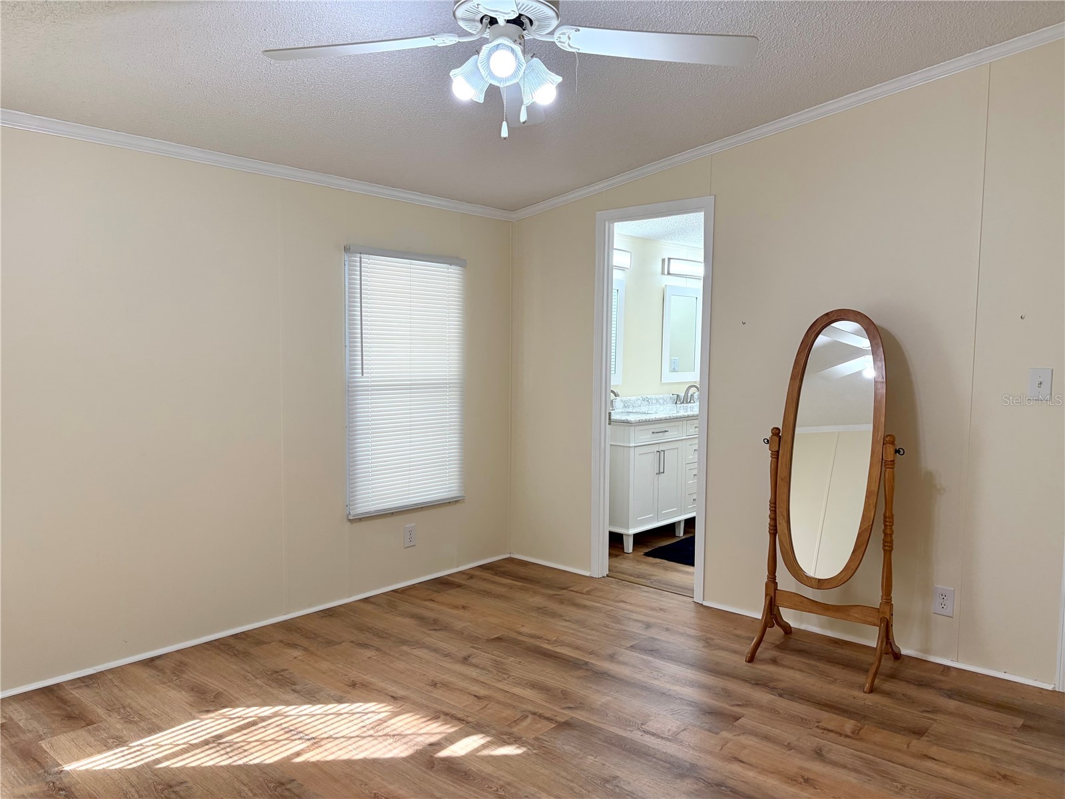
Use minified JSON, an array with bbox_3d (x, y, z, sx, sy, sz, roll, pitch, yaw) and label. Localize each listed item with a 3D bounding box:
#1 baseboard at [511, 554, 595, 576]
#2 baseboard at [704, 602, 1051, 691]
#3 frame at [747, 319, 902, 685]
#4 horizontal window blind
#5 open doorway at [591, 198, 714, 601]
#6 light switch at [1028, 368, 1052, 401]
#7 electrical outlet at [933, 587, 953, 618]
[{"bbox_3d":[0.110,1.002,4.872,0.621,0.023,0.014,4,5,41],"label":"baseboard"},{"bbox_3d":[1.476,1.098,3.662,1.547,0.023,0.014,4,5,41],"label":"baseboard"},{"bbox_3d":[1.261,0.369,3.393,0.599,1.507,0.499,4,5,38],"label":"frame"},{"bbox_3d":[-0.672,-0.093,4.339,0.050,1.383,0.828,4,5,41],"label":"horizontal window blind"},{"bbox_3d":[0.664,0.000,4.387,0.742,2.099,0.125,4,5,41],"label":"open doorway"},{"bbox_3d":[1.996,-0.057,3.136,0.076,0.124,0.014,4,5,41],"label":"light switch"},{"bbox_3d":[1.753,0.858,3.405,0.079,0.121,0.010,4,5,41],"label":"electrical outlet"}]

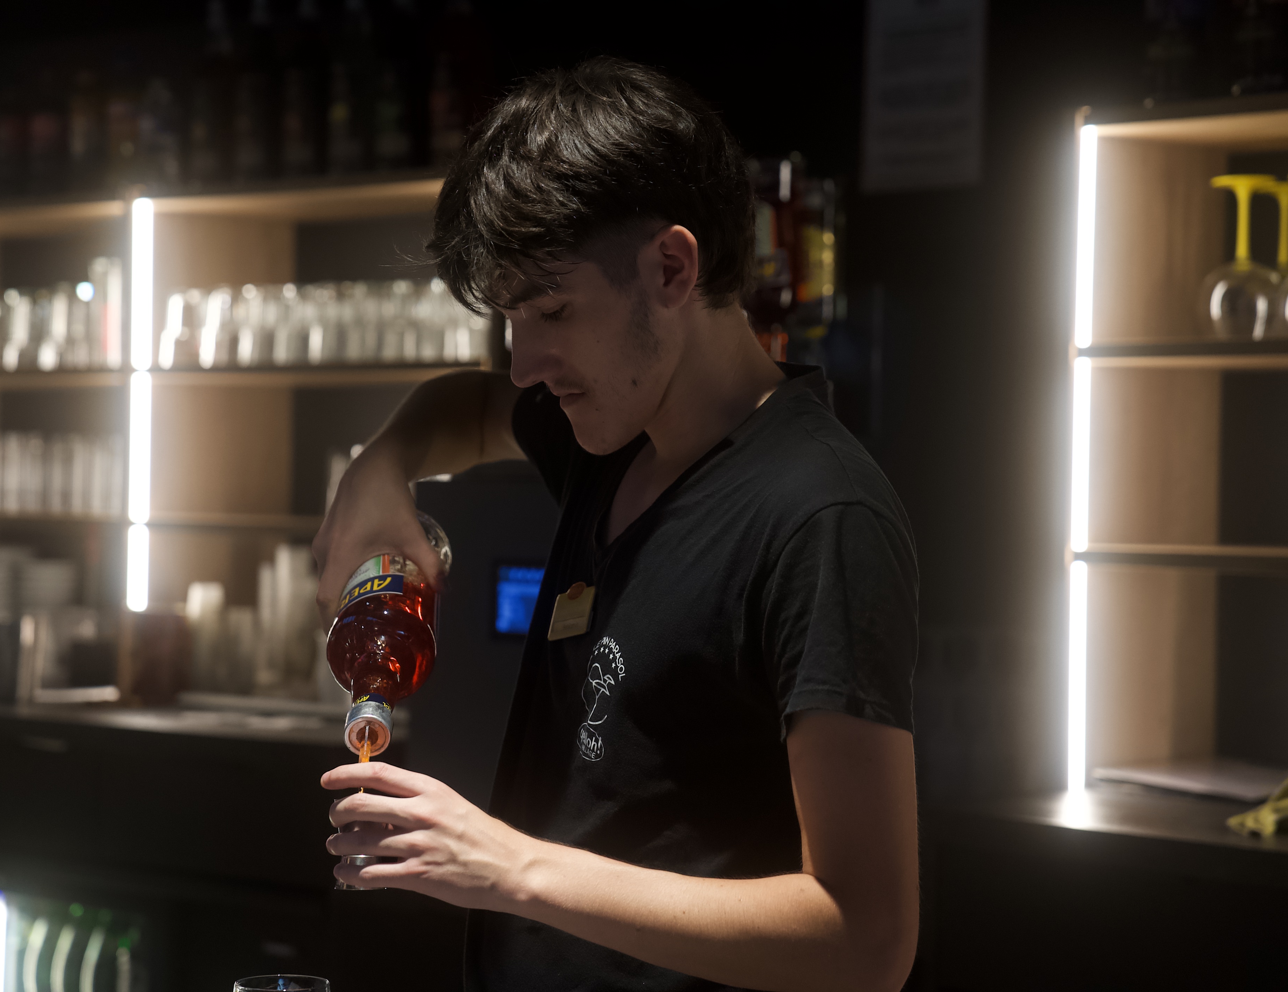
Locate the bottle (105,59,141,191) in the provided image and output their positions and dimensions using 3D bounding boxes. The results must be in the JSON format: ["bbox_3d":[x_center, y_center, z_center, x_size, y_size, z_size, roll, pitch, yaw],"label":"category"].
[{"bbox_3d":[-0.924,-0.654,5.124,0.070,0.230,0.070,1,0,0],"label":"bottle"}]

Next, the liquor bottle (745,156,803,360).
[{"bbox_3d":[0.182,-0.328,4.100,0.088,0.310,0.088,1,0,0],"label":"liquor bottle"}]

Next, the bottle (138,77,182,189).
[{"bbox_3d":[-0.848,-0.632,5.061,0.077,0.200,0.077,1,0,39],"label":"bottle"}]

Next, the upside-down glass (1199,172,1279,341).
[{"bbox_3d":[0.759,-0.303,3.686,0.101,0.209,0.101,1,0,0],"label":"upside-down glass"}]

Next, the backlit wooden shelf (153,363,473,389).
[{"bbox_3d":[-0.436,-0.207,4.797,0.768,0.022,0.341,1,0,39],"label":"backlit wooden shelf"}]

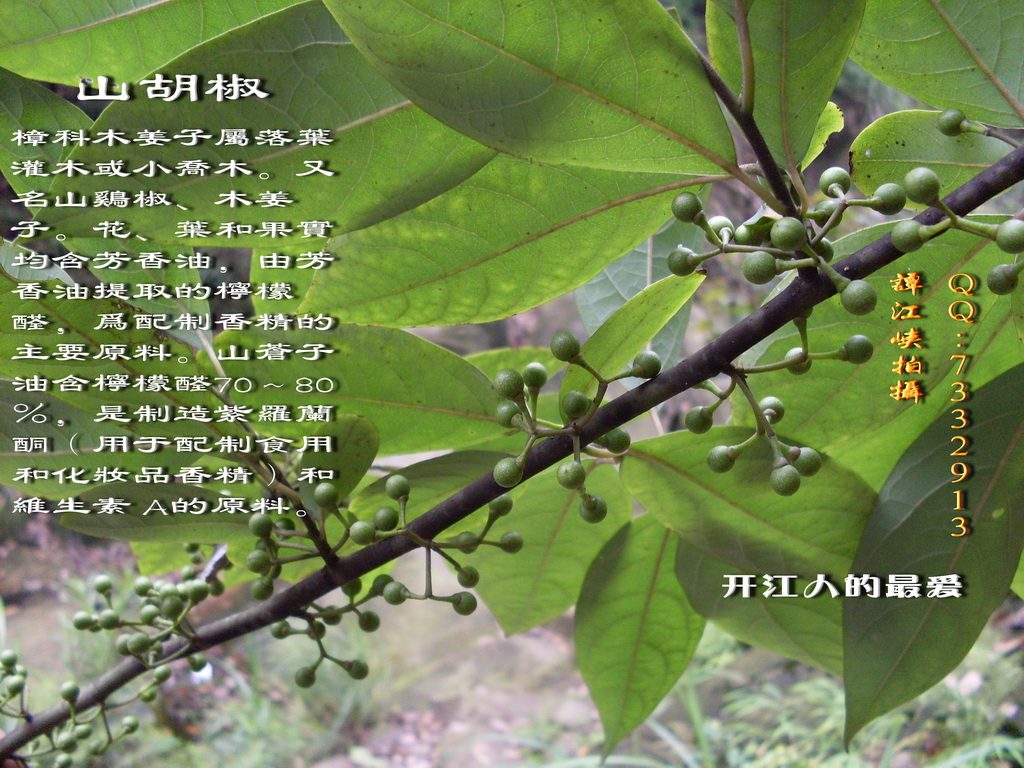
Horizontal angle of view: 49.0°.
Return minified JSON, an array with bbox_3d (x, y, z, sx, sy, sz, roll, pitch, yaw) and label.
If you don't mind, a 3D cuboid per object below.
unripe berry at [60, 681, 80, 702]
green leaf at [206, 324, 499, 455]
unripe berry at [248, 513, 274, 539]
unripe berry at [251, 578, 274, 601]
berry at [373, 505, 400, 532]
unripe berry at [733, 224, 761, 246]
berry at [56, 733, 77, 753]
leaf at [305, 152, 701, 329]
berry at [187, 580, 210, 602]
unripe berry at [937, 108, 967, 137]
[{"bbox_3d":[-0.137,0.095,0.348,0.006,0.006,0.006,0,10,0],"label":"unripe berry"},{"bbox_3d":[-0.043,0.002,0.312,0.110,0.037,0.012,10,28,30],"label":"green leaf"},{"bbox_3d":[-0.062,0.035,0.277,0.006,0.006,0.006,0,10,0],"label":"unripe berry"},{"bbox_3d":[-0.066,0.055,0.298,0.006,0.006,0.006,0,5,0],"label":"unripe berry"},{"bbox_3d":[-0.031,0.033,0.275,0.006,0.006,0.006,0,5,0],"label":"berry"},{"bbox_3d":[0.049,-0.031,0.232,0.006,0.006,0.006,0,10,0],"label":"unripe berry"},{"bbox_3d":[-0.138,0.111,0.349,0.006,0.006,0.006,0,5,0],"label":"berry"},{"bbox_3d":[-0.002,-0.034,0.270,0.115,0.041,0.014,-16,26,21],"label":"leaf"},{"bbox_3d":[-0.091,0.060,0.327,0.006,0.006,0.006,0,5,0],"label":"berry"},{"bbox_3d":[0.087,-0.051,0.221,0.006,0.006,0.006,0,5,0],"label":"unripe berry"}]

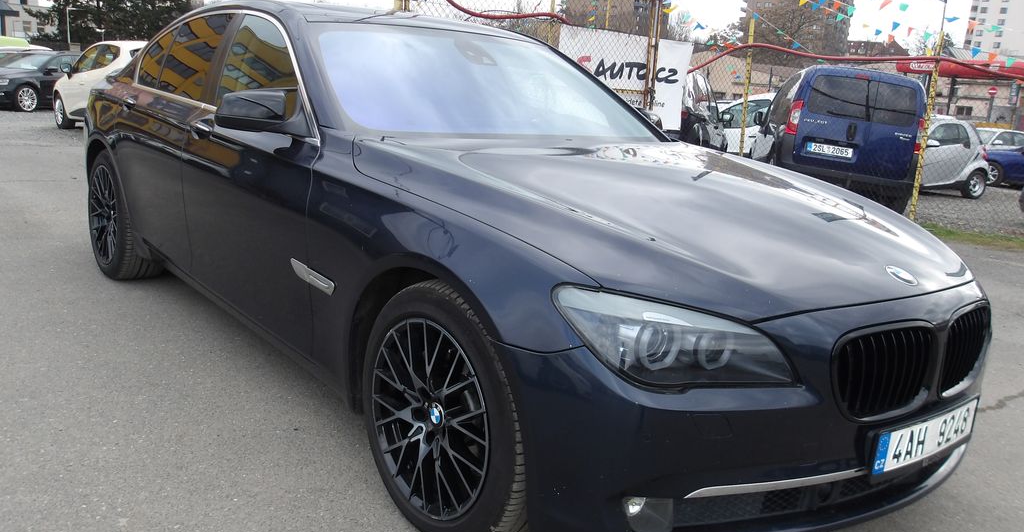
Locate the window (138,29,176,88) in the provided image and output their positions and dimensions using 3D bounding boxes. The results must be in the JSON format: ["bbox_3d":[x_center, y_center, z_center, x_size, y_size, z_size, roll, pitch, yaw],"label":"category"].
[{"bbox_3d":[-1.753,-1.041,3.952,0.060,0.326,0.420,22,-2,-42],"label":"window"}]

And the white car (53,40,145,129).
[{"bbox_3d":[-5.840,-2.757,12.679,4.050,1.450,1.730,15,16,41],"label":"white car"}]

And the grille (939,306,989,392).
[{"bbox_3d":[1.161,0.217,2.099,0.370,0.230,0.100,-5,16,-40],"label":"grille"}]

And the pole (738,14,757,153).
[{"bbox_3d":[2.933,-2.008,10.009,0.055,2.270,0.055,4,13,0],"label":"pole"}]

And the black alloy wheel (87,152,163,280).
[{"bbox_3d":[-2.121,-0.284,4.426,0.255,0.700,0.700,-5,16,-40],"label":"black alloy wheel"}]

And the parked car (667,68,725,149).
[{"bbox_3d":[2.177,-1.996,11.376,1.730,1.520,4.000,9,13,21],"label":"parked car"}]

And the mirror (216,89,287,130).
[{"bbox_3d":[-0.865,-0.523,2.664,0.220,0.145,0.150,-5,16,-40],"label":"mirror"}]

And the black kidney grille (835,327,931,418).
[{"bbox_3d":[0.874,0.245,1.873,0.325,0.230,0.075,-1,14,-28],"label":"black kidney grille"}]

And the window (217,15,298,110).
[{"bbox_3d":[-0.913,-0.750,2.975,0.060,0.440,0.939,22,-2,-42],"label":"window"}]

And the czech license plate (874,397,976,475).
[{"bbox_3d":[1.028,0.408,1.943,0.520,0.110,0.030,-5,16,-40],"label":"czech license plate"}]

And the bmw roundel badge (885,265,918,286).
[{"bbox_3d":[0.972,0.024,1.993,0.082,0.012,0.082,-4,37,-40],"label":"bmw roundel badge"}]

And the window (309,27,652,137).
[{"bbox_3d":[-0.108,-0.674,3.190,1.500,0.130,0.880,-5,43,-40],"label":"window"}]

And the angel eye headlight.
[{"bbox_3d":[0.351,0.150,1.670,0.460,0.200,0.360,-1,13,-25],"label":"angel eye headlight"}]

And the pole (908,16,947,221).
[{"bbox_3d":[4.632,-1.495,8.912,0.065,2.160,0.065,10,13,26],"label":"pole"}]

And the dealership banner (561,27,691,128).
[{"bbox_3d":[1.252,-2.014,8.675,2.100,1.030,0.040,-7,17,-40],"label":"dealership banner"}]

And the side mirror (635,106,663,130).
[{"bbox_3d":[0.644,-0.658,3.784,0.250,0.160,0.170,-5,16,-40],"label":"side mirror"}]

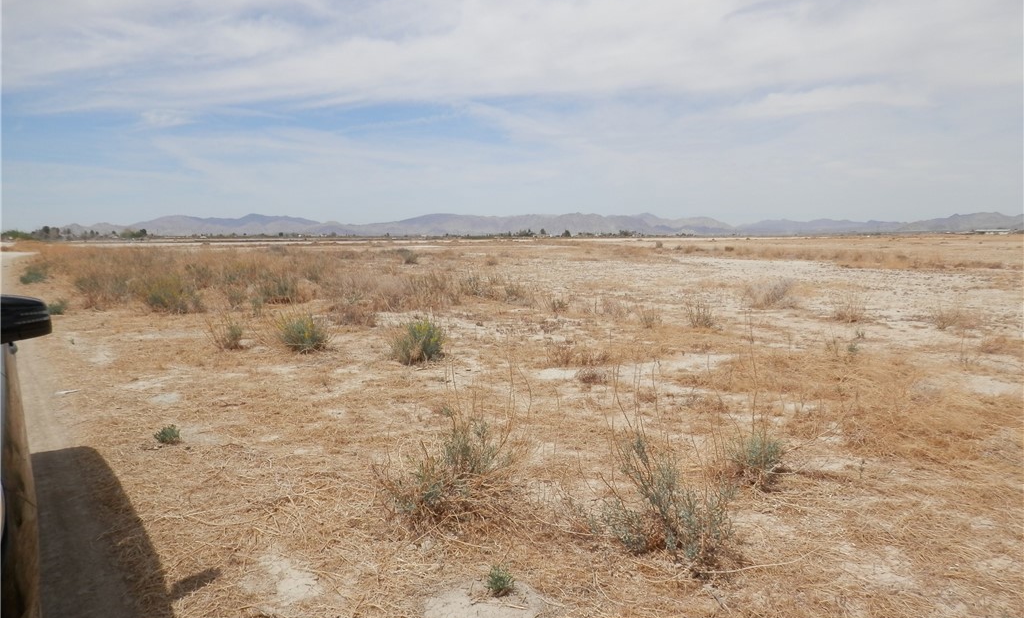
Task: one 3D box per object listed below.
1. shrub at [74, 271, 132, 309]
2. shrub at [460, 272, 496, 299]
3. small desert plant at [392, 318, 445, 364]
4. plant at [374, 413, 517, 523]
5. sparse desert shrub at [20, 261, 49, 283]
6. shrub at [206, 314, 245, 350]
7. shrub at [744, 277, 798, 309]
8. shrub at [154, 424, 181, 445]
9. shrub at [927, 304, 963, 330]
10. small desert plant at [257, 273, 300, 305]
[{"bbox_3d":[-8.947,-0.459,16.114,1.051,0.779,0.893,-3,6,-29],"label":"shrub"},{"bbox_3d":[-0.864,-0.582,17.961,0.858,0.656,0.773,0,6,0],"label":"shrub"},{"bbox_3d":[-1.159,0.362,9.039,0.644,0.507,0.548,-1,6,-7],"label":"small desert plant"},{"bbox_3d":[-0.368,0.851,4.116,0.775,0.498,0.659,-1,6,-5],"label":"plant"},{"bbox_3d":[-15.694,-1.206,24.321,0.803,0.676,0.682,-4,7,-33],"label":"sparse desert shrub"},{"bbox_3d":[-3.894,0.295,10.026,0.469,0.456,0.398,-2,6,-21],"label":"shrub"},{"bbox_3d":[5.407,-0.343,15.500,1.111,0.635,1.000,0,6,0],"label":"shrub"},{"bbox_3d":[-2.527,0.909,5.416,0.166,0.135,0.141,-3,6,-25],"label":"shrub"},{"bbox_3d":[7.056,0.110,12.045,0.576,0.401,0.518,0,6,0],"label":"shrub"},{"bbox_3d":[-5.237,-0.451,16.550,0.967,0.688,0.870,0,6,0],"label":"small desert plant"}]

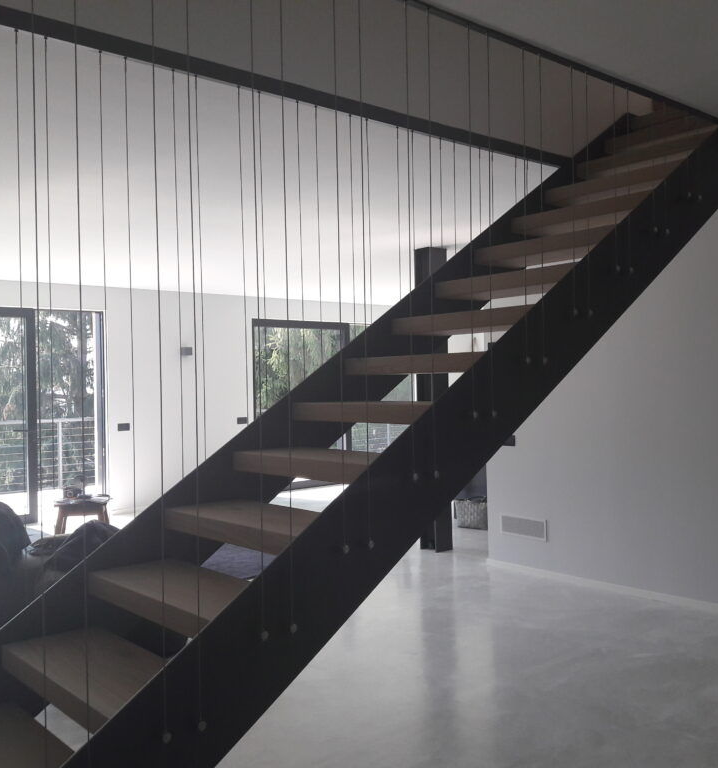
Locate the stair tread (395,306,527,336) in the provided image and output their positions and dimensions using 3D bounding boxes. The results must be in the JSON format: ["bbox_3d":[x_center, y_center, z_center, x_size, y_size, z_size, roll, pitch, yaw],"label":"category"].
[{"bbox_3d":[0.539,-0.262,3.411,0.300,0.069,0.845,-1,0,-41],"label":"stair tread"}]

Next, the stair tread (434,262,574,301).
[{"bbox_3d":[0.746,-0.443,3.593,0.300,0.069,0.845,-1,0,-41],"label":"stair tread"}]

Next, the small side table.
[{"bbox_3d":[-2.551,1.313,7.676,0.490,0.450,0.330,-1,0,-12],"label":"small side table"}]

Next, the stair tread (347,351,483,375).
[{"bbox_3d":[0.340,-0.080,3.299,0.306,0.071,0.860,-1,0,-41],"label":"stair tread"}]

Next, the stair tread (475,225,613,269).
[{"bbox_3d":[0.953,-0.624,3.775,0.300,0.069,0.845,-1,0,-41],"label":"stair tread"}]

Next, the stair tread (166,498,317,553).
[{"bbox_3d":[-0.296,0.477,2.745,0.306,0.071,0.860,-1,0,-41],"label":"stair tread"}]

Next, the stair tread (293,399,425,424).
[{"bbox_3d":[0.126,0.101,3.047,0.300,0.069,0.845,-1,0,-41],"label":"stair tread"}]

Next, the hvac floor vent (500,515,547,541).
[{"bbox_3d":[1.277,1.122,6.472,0.020,0.146,0.436,-1,0,-41],"label":"hvac floor vent"}]

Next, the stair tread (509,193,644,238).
[{"bbox_3d":[1.159,-0.806,3.958,0.300,0.069,0.845,-1,0,-41],"label":"stair tread"}]

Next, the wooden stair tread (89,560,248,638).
[{"bbox_3d":[-0.494,0.645,2.501,0.300,0.069,0.845,-1,0,-41],"label":"wooden stair tread"}]

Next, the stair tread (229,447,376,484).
[{"bbox_3d":[-0.084,0.292,2.930,0.306,0.071,0.860,-1,0,-41],"label":"stair tread"}]

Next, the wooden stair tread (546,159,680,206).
[{"bbox_3d":[1.399,-1.008,4.221,0.306,0.071,0.860,-1,0,-41],"label":"wooden stair tread"}]

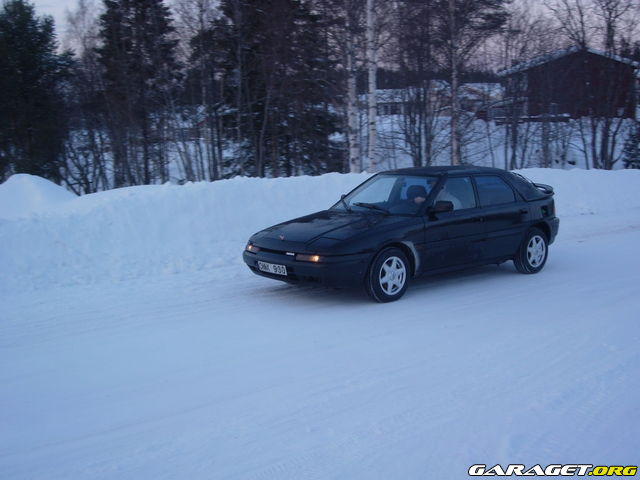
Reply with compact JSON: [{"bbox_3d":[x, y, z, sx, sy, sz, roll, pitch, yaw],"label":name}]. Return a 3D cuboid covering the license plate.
[{"bbox_3d":[-0.485,0.284,7.727,0.030,0.112,0.485,-7,10,-39],"label":"license plate"}]

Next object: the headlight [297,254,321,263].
[{"bbox_3d":[-0.114,0.180,7.434,0.080,0.065,0.300,-7,10,-39],"label":"headlight"}]

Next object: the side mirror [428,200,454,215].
[{"bbox_3d":[1.294,-0.347,8.078,0.120,0.130,0.220,-7,10,-39],"label":"side mirror"}]

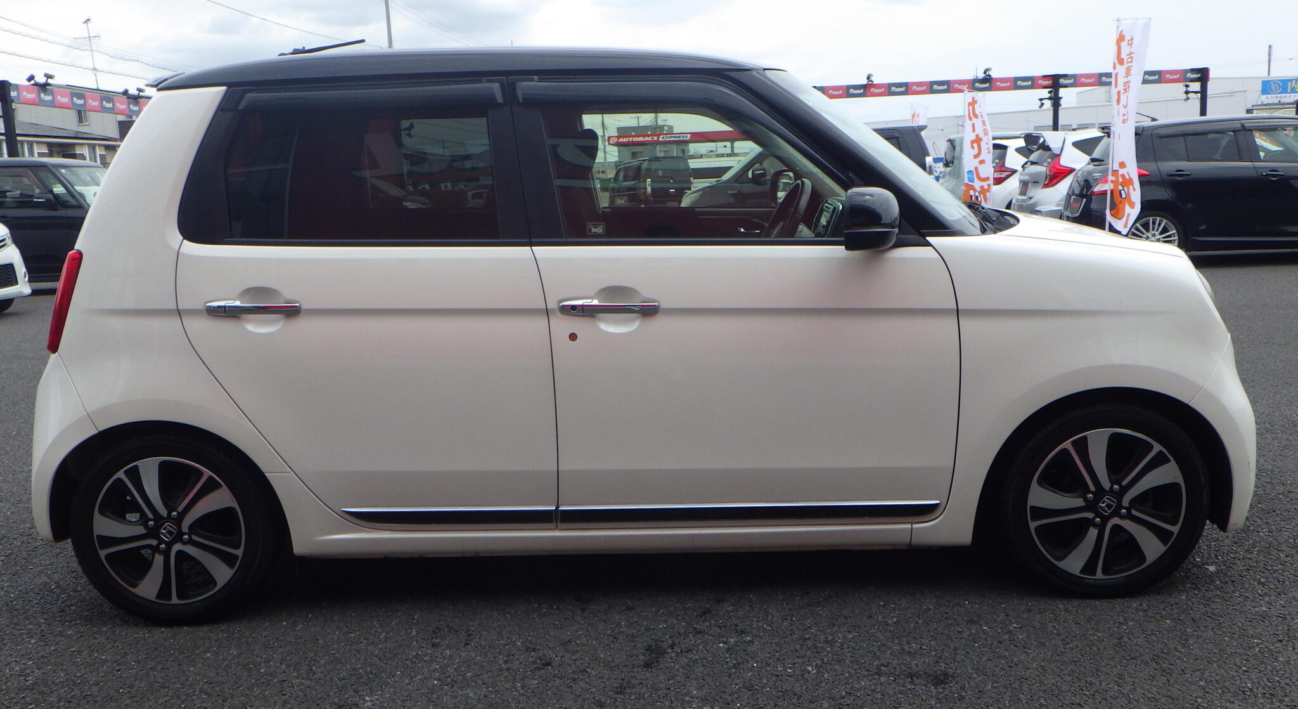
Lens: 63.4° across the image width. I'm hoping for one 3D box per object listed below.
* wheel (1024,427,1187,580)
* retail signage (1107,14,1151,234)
[{"bbox_3d":[1.218,0.389,2.852,0.415,0.415,0.135,-2,10,1],"label":"wheel"},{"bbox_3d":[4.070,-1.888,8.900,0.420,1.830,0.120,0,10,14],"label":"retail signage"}]

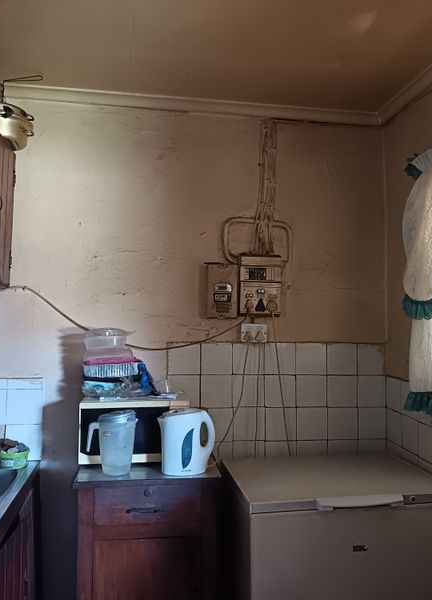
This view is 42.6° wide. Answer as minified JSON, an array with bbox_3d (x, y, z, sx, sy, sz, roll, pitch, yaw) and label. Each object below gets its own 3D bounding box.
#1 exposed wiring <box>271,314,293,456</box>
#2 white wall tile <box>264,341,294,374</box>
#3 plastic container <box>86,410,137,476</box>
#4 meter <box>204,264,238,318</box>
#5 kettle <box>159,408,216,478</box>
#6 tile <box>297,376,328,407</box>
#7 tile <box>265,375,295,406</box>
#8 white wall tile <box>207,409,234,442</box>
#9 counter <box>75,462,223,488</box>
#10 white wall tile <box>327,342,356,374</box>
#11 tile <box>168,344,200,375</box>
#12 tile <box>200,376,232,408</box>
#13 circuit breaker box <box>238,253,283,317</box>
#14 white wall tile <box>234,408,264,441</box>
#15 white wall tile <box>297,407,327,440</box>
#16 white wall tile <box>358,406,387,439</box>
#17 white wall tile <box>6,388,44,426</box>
[{"bbox_3d":[0.305,0.398,2.583,0.114,0.659,0.050,1,-2,-8],"label":"exposed wiring"},{"bbox_3d":[0.307,0.283,2.641,0.150,0.150,0.010,1,-6,-8],"label":"white wall tile"},{"bbox_3d":[-0.379,0.523,2.037,0.185,0.214,0.135,1,-2,-8],"label":"plastic container"},{"bbox_3d":[0.025,-0.037,2.535,0.135,0.245,0.085,1,-2,-8],"label":"meter"},{"bbox_3d":[-0.114,0.534,2.128,0.218,0.244,0.150,0,-6,0],"label":"kettle"},{"bbox_3d":[0.454,0.433,2.634,0.151,0.151,0.010,1,-3,-8],"label":"tile"},{"bbox_3d":[0.303,0.427,2.604,0.150,0.150,0.010,1,-2,-8],"label":"tile"},{"bbox_3d":[0.006,0.577,2.569,0.151,0.151,0.010,1,-2,-8],"label":"white wall tile"},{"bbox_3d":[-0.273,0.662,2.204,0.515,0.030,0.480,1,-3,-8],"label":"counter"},{"bbox_3d":[0.609,0.289,2.682,0.150,0.150,0.010,1,-6,-8],"label":"white wall tile"},{"bbox_3d":[-0.144,0.272,2.554,0.151,0.151,0.010,1,-3,-8],"label":"tile"},{"bbox_3d":[0.005,0.423,2.569,0.150,0.151,0.010,1,-3,-8],"label":"tile"},{"bbox_3d":[0.200,-0.062,2.561,0.190,0.282,0.085,1,-2,-8],"label":"circuit breaker box"},{"bbox_3d":[0.154,0.582,2.591,0.150,0.150,0.010,1,-6,-8],"label":"white wall tile"},{"bbox_3d":[0.455,0.586,2.621,0.150,0.150,0.010,1,-2,-8],"label":"white wall tile"},{"bbox_3d":[0.755,0.595,2.672,0.147,0.150,0.010,1,-6,-8],"label":"white wall tile"},{"bbox_3d":[-0.841,0.473,2.443,0.151,0.151,0.010,1,-3,-8],"label":"white wall tile"}]

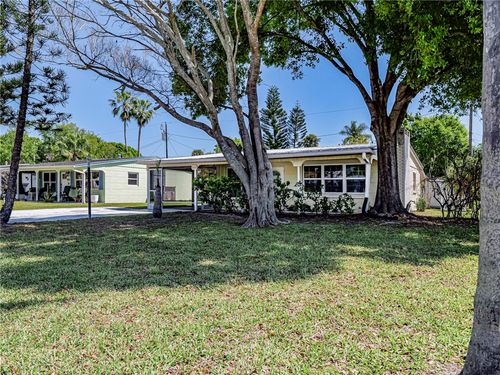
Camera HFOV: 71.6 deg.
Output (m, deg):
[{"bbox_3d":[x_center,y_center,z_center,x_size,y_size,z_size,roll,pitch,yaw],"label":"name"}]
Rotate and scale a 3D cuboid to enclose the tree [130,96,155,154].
[{"bbox_3d":[-13.950,-5.240,45.000,3.300,12.880,3.300,0,0,0],"label":"tree"}]

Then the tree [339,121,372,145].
[{"bbox_3d":[13.390,-3.710,44.000,4.600,9.830,4.600,0,0,0],"label":"tree"}]

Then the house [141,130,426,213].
[{"bbox_3d":[2.530,-0.850,21.760,13.800,4.000,11.000,0,0,31],"label":"house"}]

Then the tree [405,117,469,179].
[{"bbox_3d":[15.880,-2.600,30.000,6.500,7.600,6.500,0,0,0],"label":"tree"}]

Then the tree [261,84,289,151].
[{"bbox_3d":[2.960,-5.550,41.000,4.400,13.500,4.400,0,0,0],"label":"tree"}]

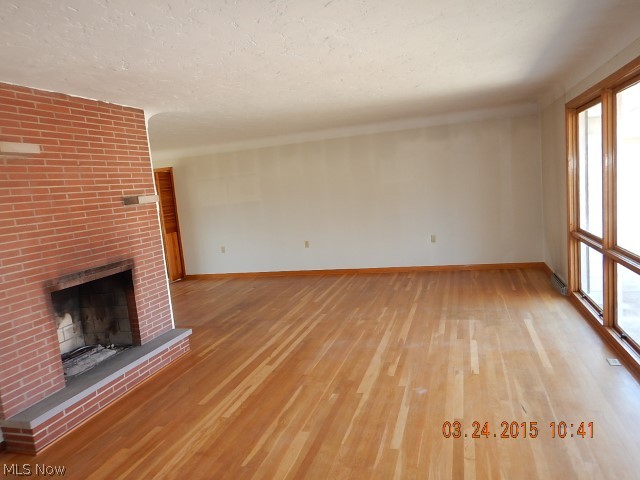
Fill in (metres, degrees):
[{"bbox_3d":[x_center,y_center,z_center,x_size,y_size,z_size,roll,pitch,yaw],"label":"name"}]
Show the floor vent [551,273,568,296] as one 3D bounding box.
[{"bbox_3d":[3.024,0.557,5.624,0.069,0.104,0.691,-3,8,18],"label":"floor vent"}]

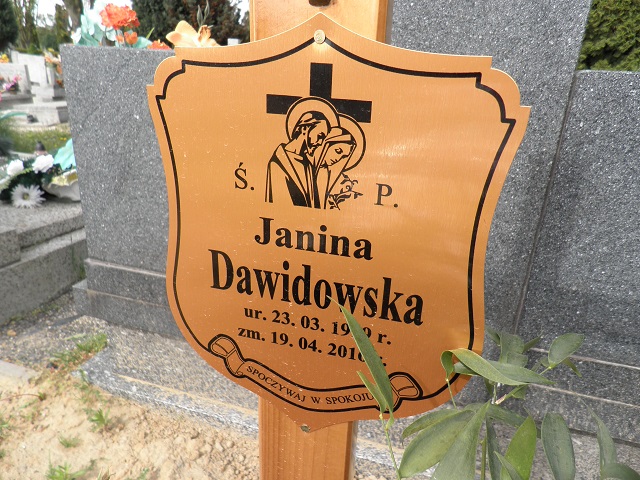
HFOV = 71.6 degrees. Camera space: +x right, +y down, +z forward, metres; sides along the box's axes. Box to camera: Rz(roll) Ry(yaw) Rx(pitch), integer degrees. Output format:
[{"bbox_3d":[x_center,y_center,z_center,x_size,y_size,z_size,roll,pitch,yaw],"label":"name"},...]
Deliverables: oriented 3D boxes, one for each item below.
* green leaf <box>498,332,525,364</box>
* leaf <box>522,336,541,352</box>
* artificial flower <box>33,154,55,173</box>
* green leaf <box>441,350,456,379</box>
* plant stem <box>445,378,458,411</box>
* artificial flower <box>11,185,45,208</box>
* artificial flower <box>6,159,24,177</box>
[{"bbox_3d":[0.181,0.103,0.420,0.023,0.030,0.012,12,20,25],"label":"green leaf"},{"bbox_3d":[0.206,0.101,0.430,0.020,0.015,0.012,13,21,27],"label":"leaf"},{"bbox_3d":[-1.010,-0.279,1.620,0.080,0.066,0.070,-8,21,-31],"label":"artificial flower"},{"bbox_3d":[0.085,0.083,0.295,0.011,0.019,0.010,10,19,18],"label":"green leaf"},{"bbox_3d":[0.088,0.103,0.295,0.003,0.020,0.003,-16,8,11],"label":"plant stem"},{"bbox_3d":[-1.020,-0.152,1.550,0.117,0.085,0.060,-9,22,-32],"label":"artificial flower"},{"bbox_3d":[-1.112,-0.265,1.620,0.066,0.066,0.060,-9,22,-33],"label":"artificial flower"}]

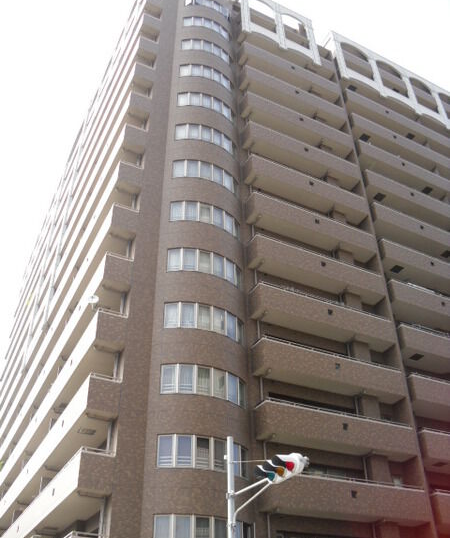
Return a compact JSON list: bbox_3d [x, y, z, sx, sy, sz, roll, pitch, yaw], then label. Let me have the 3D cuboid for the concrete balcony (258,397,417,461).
[{"bbox_3d":[4.892,7.006,25.865,7.725,1.334,0.986,16,-41,-21],"label":"concrete balcony"}]

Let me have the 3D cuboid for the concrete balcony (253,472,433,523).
[{"bbox_3d":[4.767,9.038,23.543,7.583,1.406,1.015,16,-41,-21],"label":"concrete balcony"}]

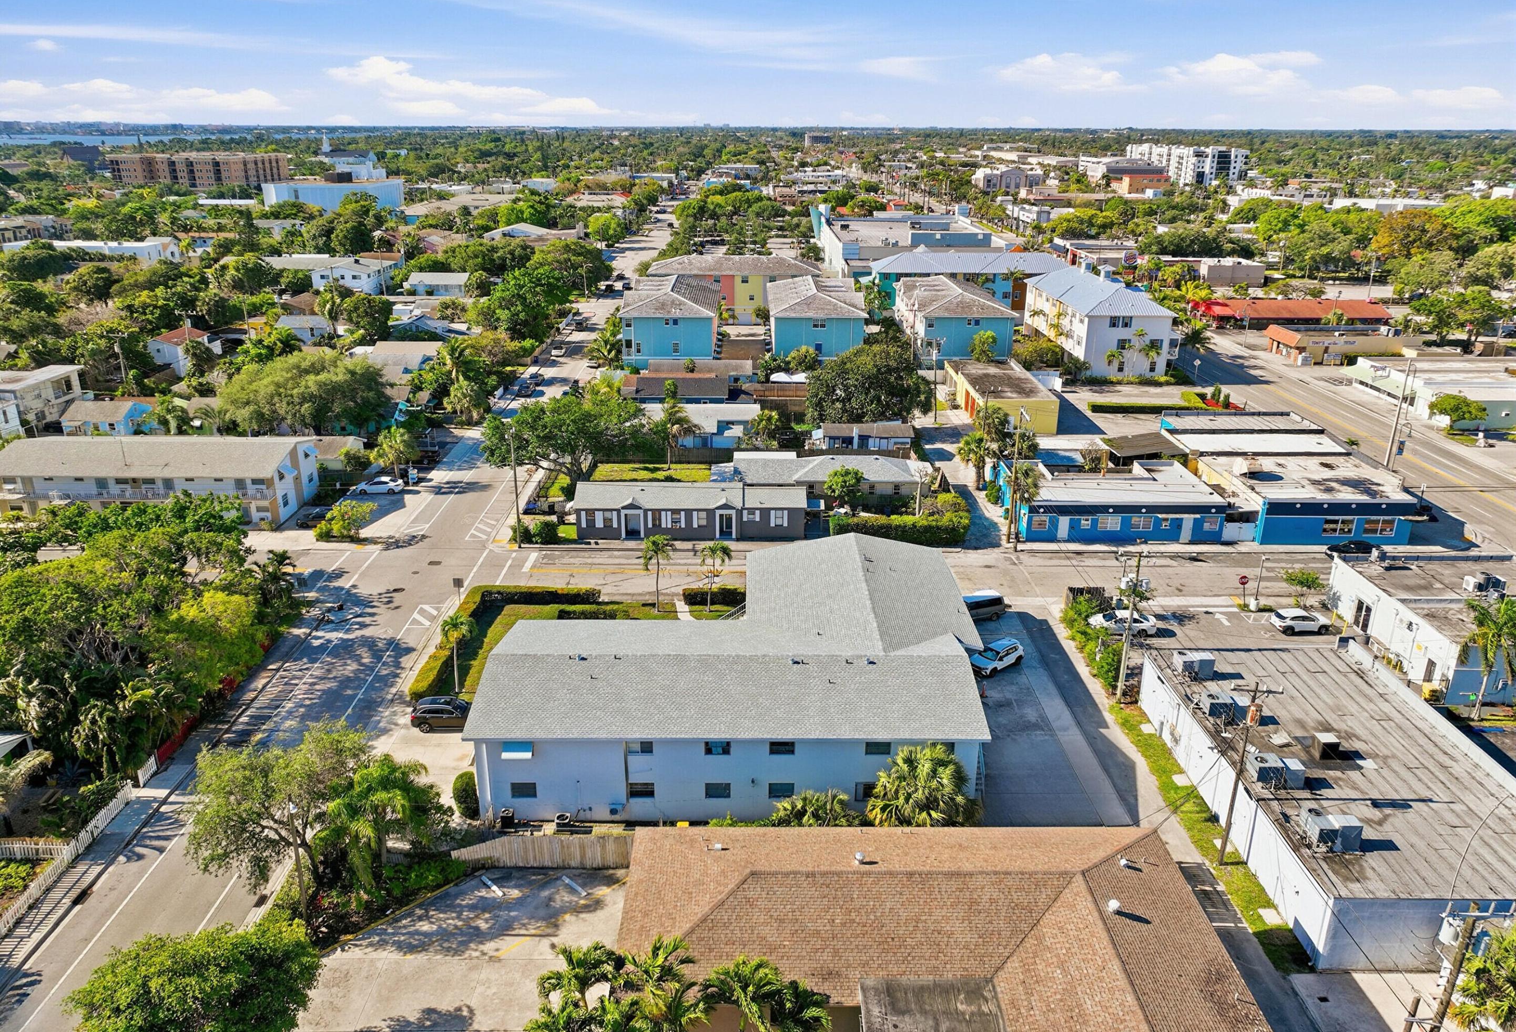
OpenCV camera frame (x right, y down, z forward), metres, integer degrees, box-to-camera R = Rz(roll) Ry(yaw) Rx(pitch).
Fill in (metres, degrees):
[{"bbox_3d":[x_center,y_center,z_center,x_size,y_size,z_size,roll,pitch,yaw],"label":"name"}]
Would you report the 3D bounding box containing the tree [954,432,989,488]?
[{"bbox_3d":[21.770,-5.575,106.579,3.500,6.200,3.300,0,20,0],"label":"tree"}]

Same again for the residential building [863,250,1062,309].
[{"bbox_3d":[40.754,-43.746,199.795,37.600,12.800,12.500,0,20,0],"label":"residential building"}]

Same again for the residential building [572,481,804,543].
[{"bbox_3d":[-5.943,-1.006,95.423,20.400,4.300,7.200,0,20,0],"label":"residential building"}]

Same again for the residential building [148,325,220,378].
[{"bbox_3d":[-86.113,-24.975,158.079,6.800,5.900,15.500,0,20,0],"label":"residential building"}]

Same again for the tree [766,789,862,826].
[{"bbox_3d":[2.804,15.323,53.211,4.500,2.700,3.000,0,20,0],"label":"tree"}]

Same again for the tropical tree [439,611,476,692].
[{"bbox_3d":[-19.236,8.940,67.827,2.435,5.529,2.435,0,20,0],"label":"tropical tree"}]

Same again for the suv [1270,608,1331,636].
[{"bbox_3d":[40.024,7.670,77.278,4.170,1.550,1.800,-1,20,-2],"label":"suv"}]

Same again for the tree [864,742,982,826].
[{"bbox_3d":[7.956,14.231,52.638,5.885,6.290,5.174,0,20,0],"label":"tree"}]

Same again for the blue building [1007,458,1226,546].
[{"bbox_3d":[32.405,-1.454,98.925,17.654,3.551,12.784,0,20,0],"label":"blue building"}]

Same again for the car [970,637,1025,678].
[{"bbox_3d":[16.399,9.526,72.025,4.450,1.640,1.840,-15,25,-36],"label":"car"}]

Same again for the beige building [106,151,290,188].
[{"bbox_3d":[-296.639,-182.608,560.738,64.000,18.300,56.000,0,20,0],"label":"beige building"}]

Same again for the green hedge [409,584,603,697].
[{"bbox_3d":[-16.835,8.723,73.618,10.300,1.200,16.000,0,20,0],"label":"green hedge"}]

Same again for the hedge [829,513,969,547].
[{"bbox_3d":[12.543,1.198,94.228,12.327,1.776,2.536,0,20,0],"label":"hedge"}]

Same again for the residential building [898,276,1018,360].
[{"bbox_3d":[30.563,-31.067,166.818,13.800,11.100,31.800,0,20,0],"label":"residential building"}]

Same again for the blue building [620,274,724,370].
[{"bbox_3d":[-13.086,-31.161,166.661,14.100,11.100,31.800,0,20,0],"label":"blue building"}]

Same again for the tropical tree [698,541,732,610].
[{"bbox_3d":[-3.163,4.496,77.889,2.500,5.700,2.400,0,20,0],"label":"tropical tree"}]

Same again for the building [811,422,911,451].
[{"bbox_3d":[11.992,-8.879,118.045,10.000,3.400,6.200,0,20,0],"label":"building"}]

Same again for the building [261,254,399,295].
[{"bbox_3d":[-94.491,-53.292,231.314,25.700,6.200,21.500,0,20,0],"label":"building"}]

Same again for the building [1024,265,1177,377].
[{"bbox_3d":[53.856,-33.087,170.027,13.600,12.800,38.500,0,20,0],"label":"building"}]

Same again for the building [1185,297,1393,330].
[{"bbox_3d":[94.760,-36.588,189.785,33.300,5.000,10.000,0,20,0],"label":"building"}]

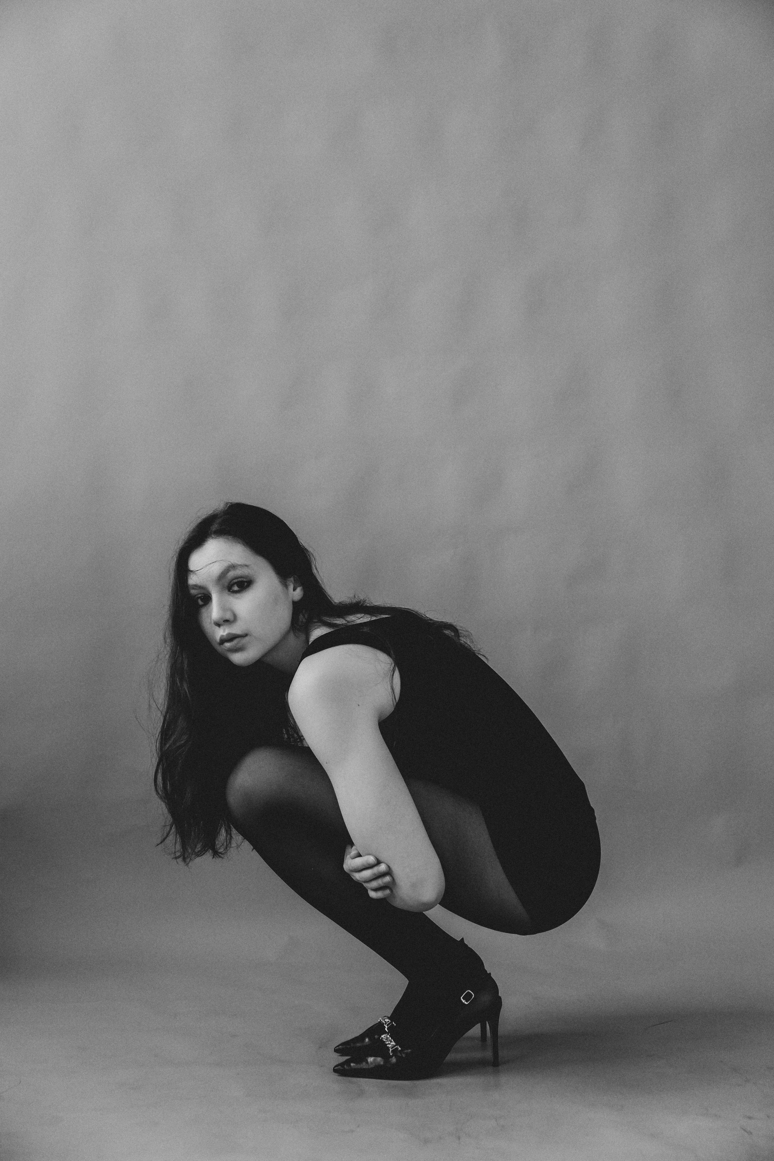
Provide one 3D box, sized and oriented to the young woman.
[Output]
[{"bbox_3d":[-0.015,0.297,1.830,0.640,0.820,0.430,0,1,-7],"label":"young woman"}]

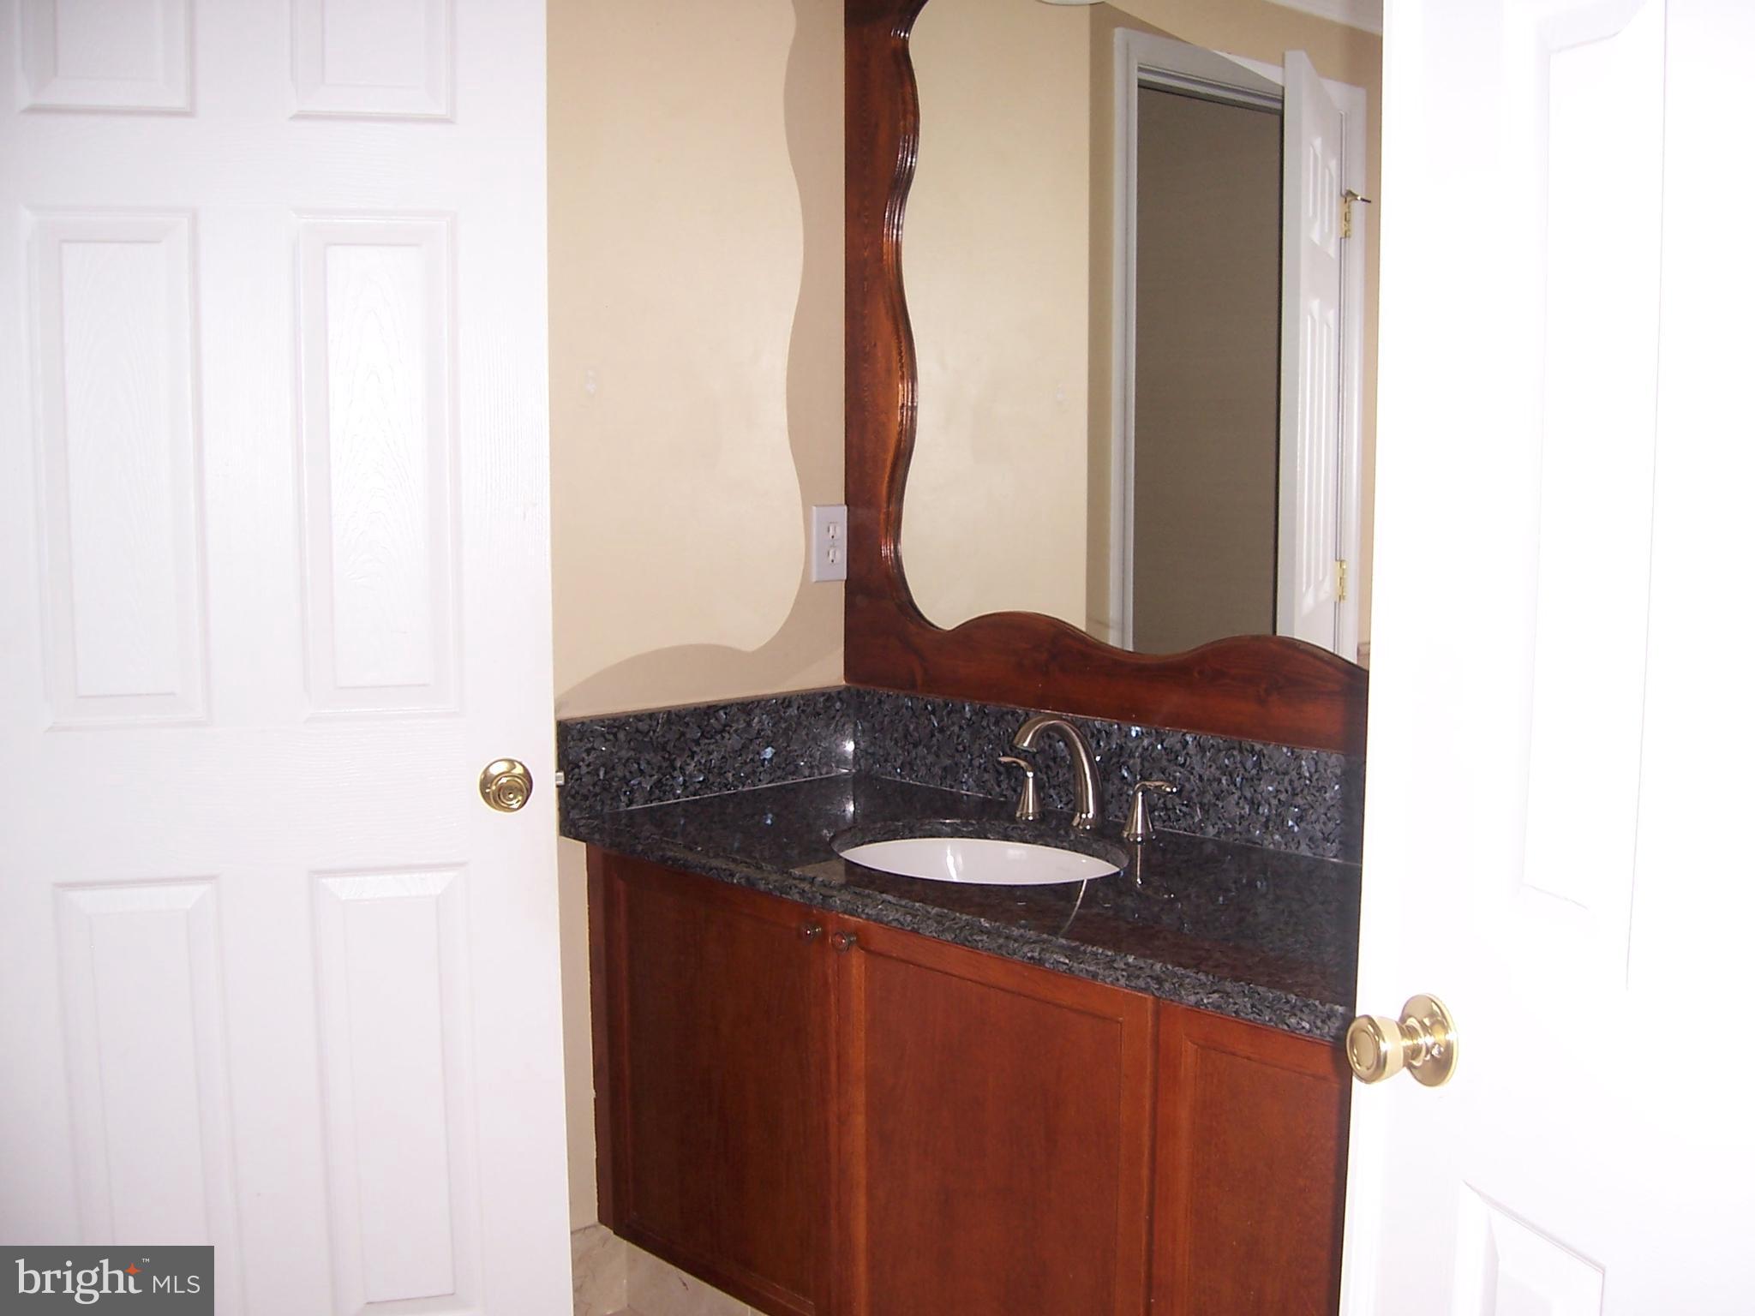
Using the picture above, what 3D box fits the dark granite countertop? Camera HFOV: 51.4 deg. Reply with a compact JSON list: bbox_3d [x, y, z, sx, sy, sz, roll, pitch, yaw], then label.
[{"bbox_3d":[0.252,0.287,2.317,0.585,0.036,1.460,-6,9,-44],"label":"dark granite countertop"}]

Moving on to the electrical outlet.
[{"bbox_3d":[-0.074,-0.185,2.960,0.076,0.122,0.008,-6,9,-44],"label":"electrical outlet"}]

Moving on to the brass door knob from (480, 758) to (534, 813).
[{"bbox_3d":[-0.441,0.159,2.182,0.065,0.065,0.060,-2,7,-16],"label":"brass door knob"}]

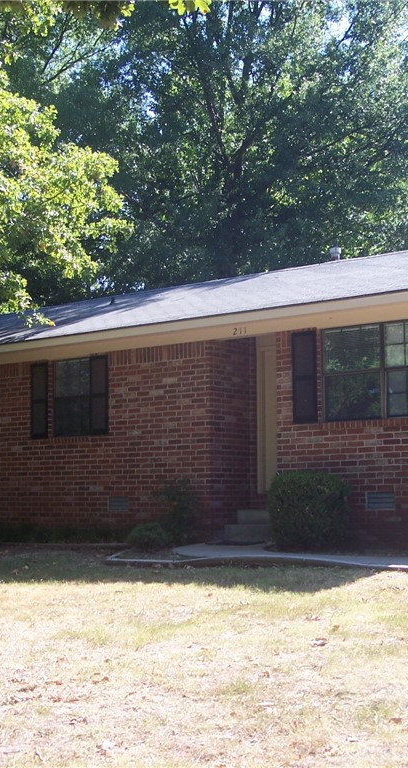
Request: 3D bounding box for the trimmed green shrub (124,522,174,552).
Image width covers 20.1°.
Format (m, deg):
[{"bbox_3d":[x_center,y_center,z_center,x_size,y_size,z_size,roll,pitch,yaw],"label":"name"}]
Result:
[{"bbox_3d":[-0.698,1.927,14.500,0.600,0.390,0.560,0,-6,0],"label":"trimmed green shrub"}]

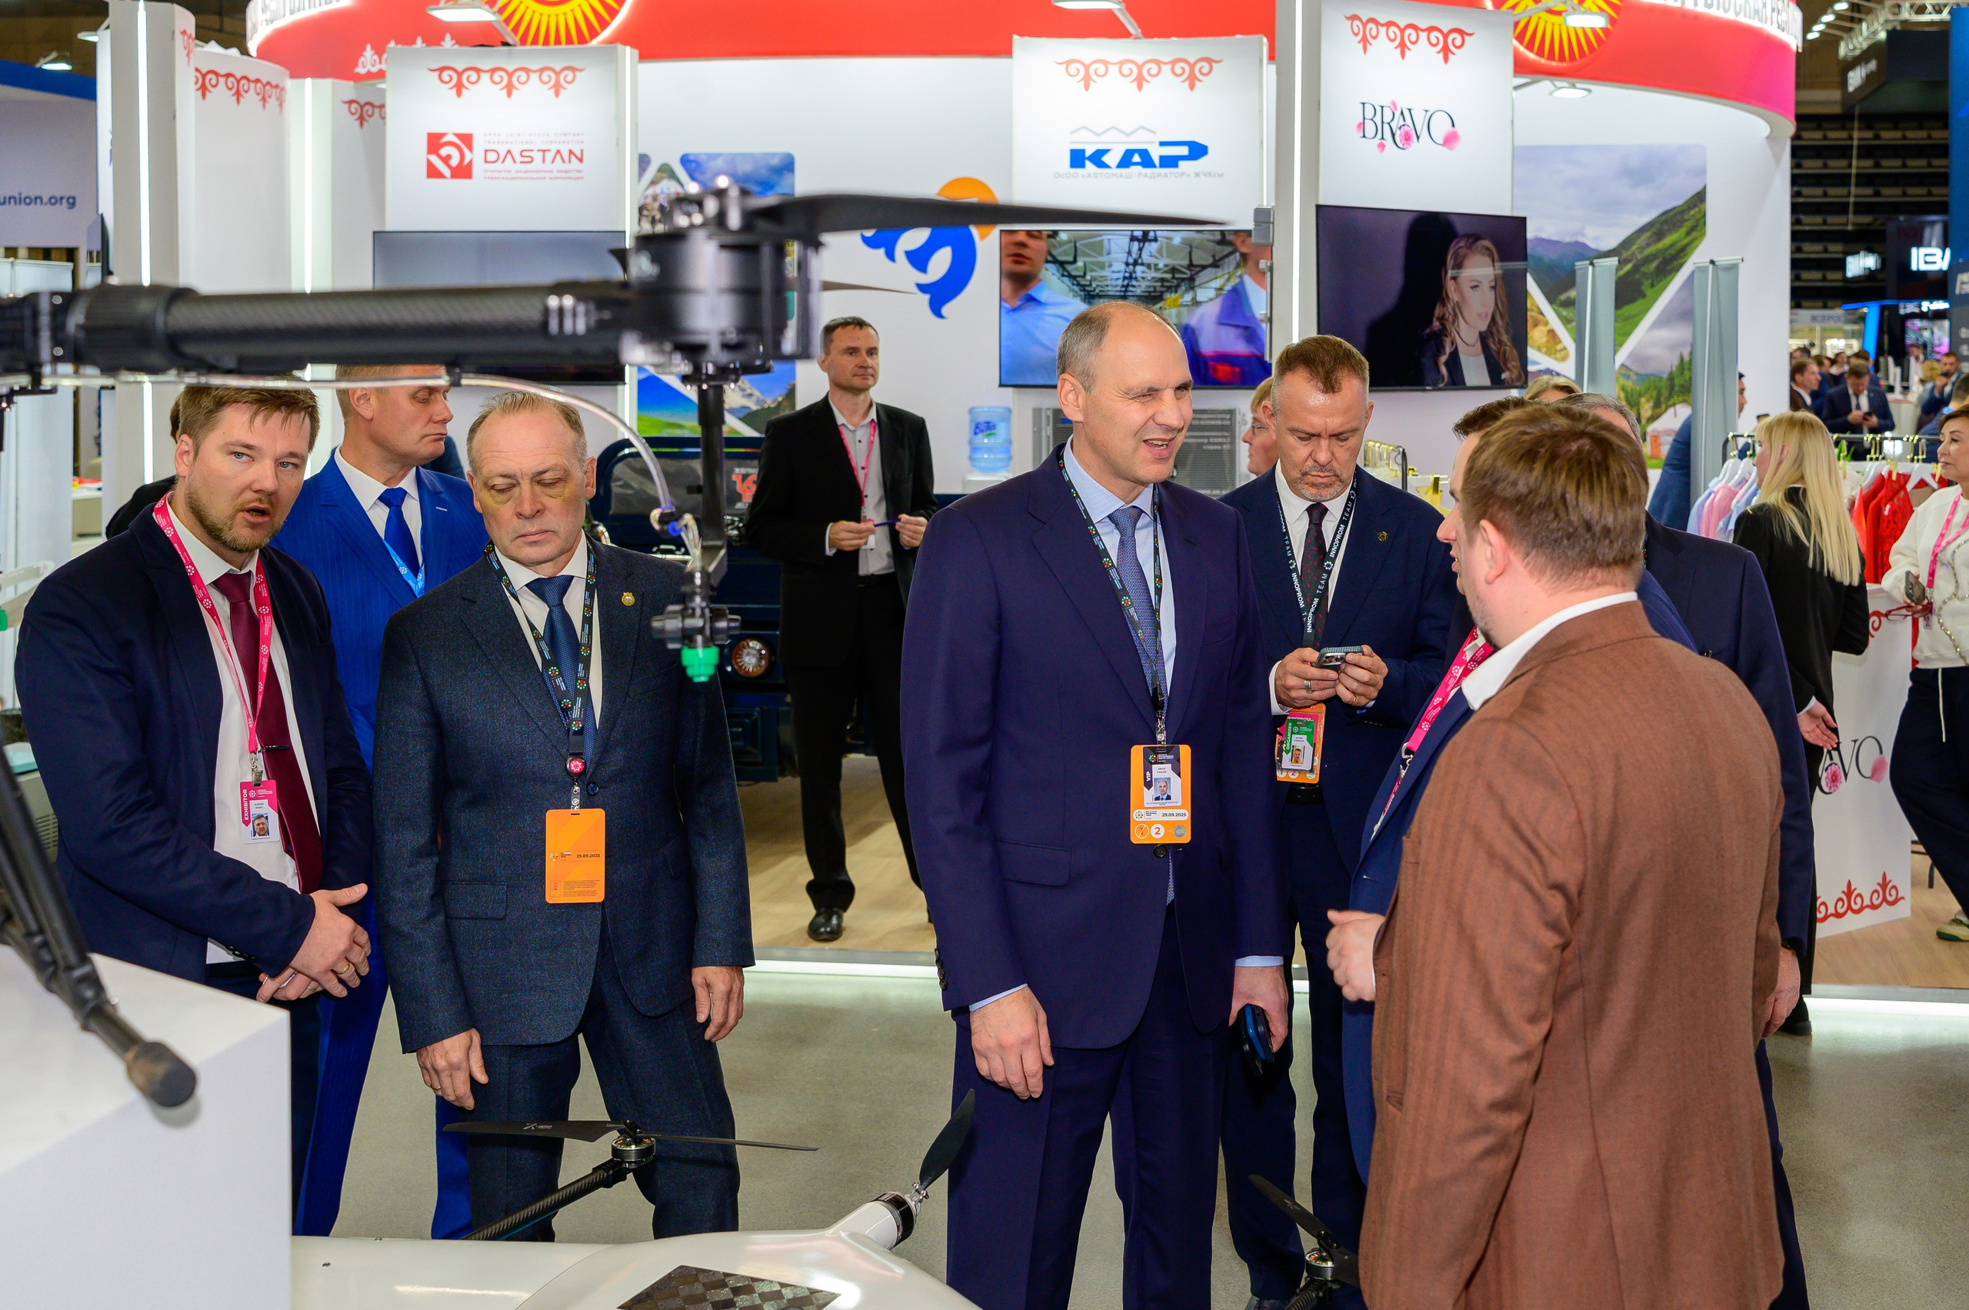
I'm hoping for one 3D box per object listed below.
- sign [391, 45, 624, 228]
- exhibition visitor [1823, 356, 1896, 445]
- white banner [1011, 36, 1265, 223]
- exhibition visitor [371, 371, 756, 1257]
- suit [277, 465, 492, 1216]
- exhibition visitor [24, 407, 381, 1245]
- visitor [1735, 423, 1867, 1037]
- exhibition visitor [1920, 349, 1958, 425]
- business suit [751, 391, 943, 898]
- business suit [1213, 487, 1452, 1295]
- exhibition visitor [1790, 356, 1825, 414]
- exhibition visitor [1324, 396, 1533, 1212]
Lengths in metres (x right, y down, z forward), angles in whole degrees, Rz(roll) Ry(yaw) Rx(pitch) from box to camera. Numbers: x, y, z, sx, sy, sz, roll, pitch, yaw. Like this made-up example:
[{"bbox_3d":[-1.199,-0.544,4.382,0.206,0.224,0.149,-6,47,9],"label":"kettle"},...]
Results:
[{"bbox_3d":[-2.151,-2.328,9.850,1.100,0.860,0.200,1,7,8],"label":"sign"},{"bbox_3d":[6.501,-1.325,16.255,0.580,1.760,0.420,2,7,18],"label":"exhibition visitor"},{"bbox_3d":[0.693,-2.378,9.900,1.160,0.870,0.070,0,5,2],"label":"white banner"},{"bbox_3d":[-0.649,0.466,3.374,0.560,1.730,0.360,-1,7,-13],"label":"exhibition visitor"},{"bbox_3d":[-1.129,0.282,4.120,0.530,1.790,0.360,-4,6,-40],"label":"suit"},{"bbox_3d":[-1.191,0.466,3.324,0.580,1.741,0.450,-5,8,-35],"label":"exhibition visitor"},{"bbox_3d":[2.187,0.198,5.860,0.360,1.700,0.440,5,8,40],"label":"visitor"},{"bbox_3d":[8.905,-1.877,20.300,0.550,1.770,0.380,2,5,25],"label":"exhibition visitor"},{"bbox_3d":[-0.406,-0.002,6.300,0.560,1.470,0.380,-2,5,-25],"label":"business suit"},{"bbox_3d":[0.604,0.413,3.930,0.540,1.480,0.380,2,5,20],"label":"business suit"},{"bbox_3d":[6.035,-1.305,16.200,0.360,1.760,0.520,2,5,25],"label":"exhibition visitor"},{"bbox_3d":[0.738,0.520,2.928,0.420,1.723,0.520,-3,7,-28],"label":"exhibition visitor"}]

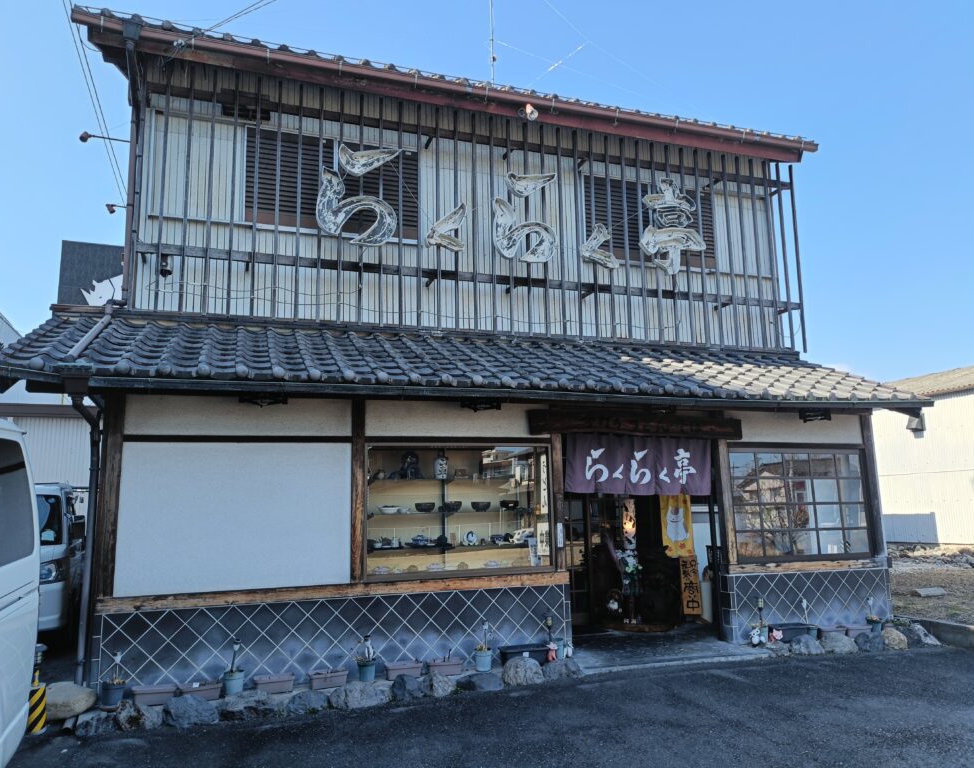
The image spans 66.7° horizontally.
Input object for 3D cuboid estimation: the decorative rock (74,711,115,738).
[{"bbox_3d":[-2.694,2.356,5.127,0.272,0.146,0.190,2,-10,-19],"label":"decorative rock"}]

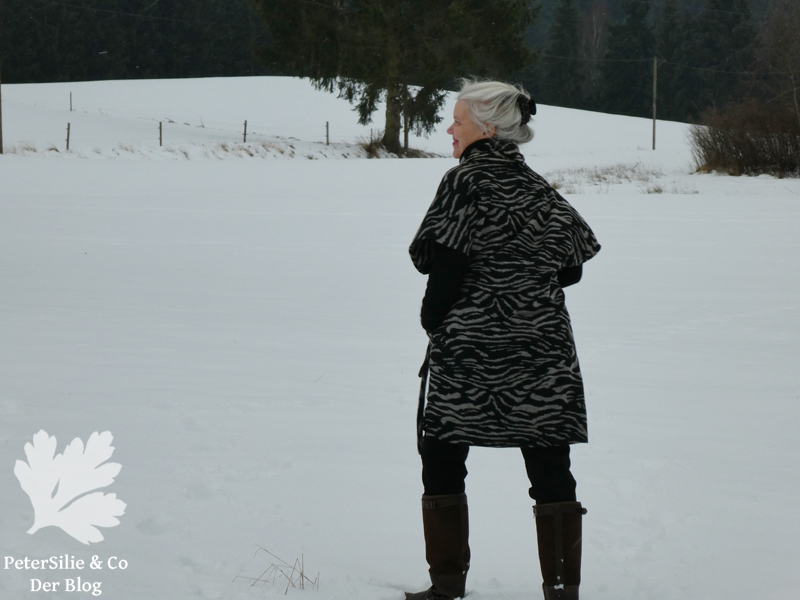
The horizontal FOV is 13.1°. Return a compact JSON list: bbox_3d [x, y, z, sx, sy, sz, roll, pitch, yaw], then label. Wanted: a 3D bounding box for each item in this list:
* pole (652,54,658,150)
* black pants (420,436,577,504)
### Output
[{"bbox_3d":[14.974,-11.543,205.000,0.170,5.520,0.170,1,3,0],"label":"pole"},{"bbox_3d":[0.314,0.443,11.000,0.480,0.880,0.320,-1,3,-13],"label":"black pants"}]

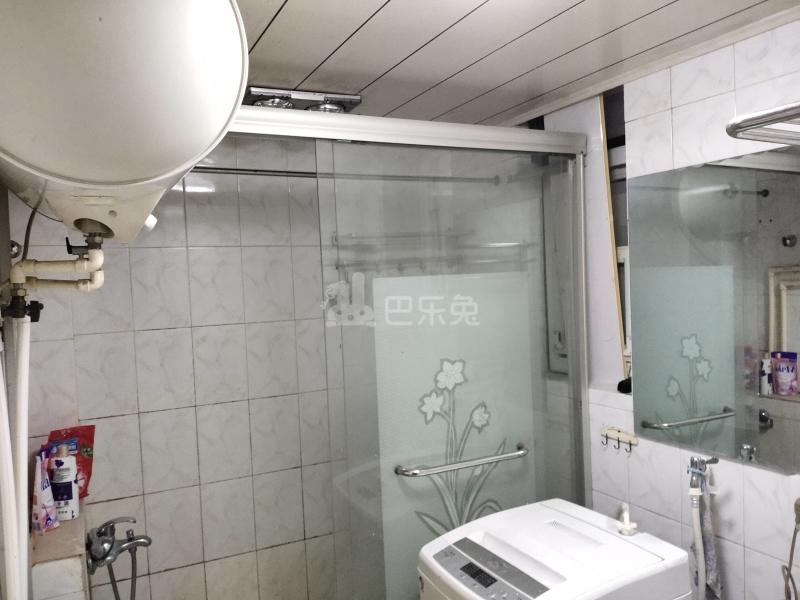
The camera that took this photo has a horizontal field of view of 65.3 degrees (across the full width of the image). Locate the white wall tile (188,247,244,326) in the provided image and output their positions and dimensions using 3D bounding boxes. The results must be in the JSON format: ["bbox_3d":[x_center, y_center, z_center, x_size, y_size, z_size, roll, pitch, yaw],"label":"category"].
[{"bbox_3d":[-0.702,-0.052,2.396,0.200,0.300,0.010,-3,3,-25],"label":"white wall tile"}]

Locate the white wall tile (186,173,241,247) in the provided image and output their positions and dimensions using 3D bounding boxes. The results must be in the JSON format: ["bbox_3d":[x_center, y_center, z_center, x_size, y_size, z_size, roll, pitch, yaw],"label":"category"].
[{"bbox_3d":[-0.723,-0.356,2.409,0.200,0.302,0.010,-3,2,-25],"label":"white wall tile"}]

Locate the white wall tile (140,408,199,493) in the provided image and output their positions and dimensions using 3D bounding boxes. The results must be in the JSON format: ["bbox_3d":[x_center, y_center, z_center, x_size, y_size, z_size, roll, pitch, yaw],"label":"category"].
[{"bbox_3d":[-0.866,0.566,2.360,0.200,0.302,0.010,-3,2,-25],"label":"white wall tile"}]

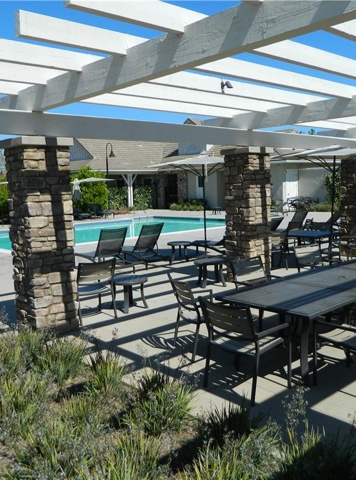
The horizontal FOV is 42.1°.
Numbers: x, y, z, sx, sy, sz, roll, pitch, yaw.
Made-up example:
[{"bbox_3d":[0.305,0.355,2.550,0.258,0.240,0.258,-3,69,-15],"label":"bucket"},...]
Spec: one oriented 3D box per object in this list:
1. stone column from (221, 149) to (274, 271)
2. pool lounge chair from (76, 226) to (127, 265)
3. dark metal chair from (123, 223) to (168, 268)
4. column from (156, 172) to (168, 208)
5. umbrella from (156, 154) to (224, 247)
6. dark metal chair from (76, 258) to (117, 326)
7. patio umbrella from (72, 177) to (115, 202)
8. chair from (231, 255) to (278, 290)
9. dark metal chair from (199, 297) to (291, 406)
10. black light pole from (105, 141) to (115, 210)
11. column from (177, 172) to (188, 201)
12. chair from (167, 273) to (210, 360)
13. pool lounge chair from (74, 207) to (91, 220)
[{"bbox_3d":[1.339,-0.418,8.733,0.680,2.500,0.680,-8,9,-41],"label":"stone column"},{"bbox_3d":[-1.817,0.200,10.740,0.680,0.970,1.920,-7,9,-38],"label":"pool lounge chair"},{"bbox_3d":[-0.962,0.067,10.773,0.680,0.980,1.900,-7,10,-40],"label":"dark metal chair"},{"bbox_3d":[-1.136,-3.202,30.280,0.620,2.360,0.620,-7,10,-40],"label":"column"},{"bbox_3d":[0.677,-0.825,11.507,2.850,2.680,2.850,-2,7,0],"label":"umbrella"},{"bbox_3d":[-1.235,0.705,6.543,0.580,0.850,0.575,-7,8,-36],"label":"dark metal chair"},{"bbox_3d":[-5.507,-2.674,29.973,2.300,2.650,2.300,-7,8,-40],"label":"patio umbrella"},{"bbox_3d":[1.092,0.710,6.022,0.590,0.880,0.590,-7,10,-40],"label":"chair"},{"bbox_3d":[0.603,0.912,4.130,0.575,0.850,0.580,-8,8,-41],"label":"dark metal chair"},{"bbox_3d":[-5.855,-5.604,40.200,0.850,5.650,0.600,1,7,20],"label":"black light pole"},{"bbox_3d":[0.365,-4.078,38.959,0.680,3.050,0.680,-7,8,-40],"label":"column"},{"bbox_3d":[0.294,0.844,5.330,0.590,0.870,0.590,-4,7,-20],"label":"chair"},{"bbox_3d":[-6.374,-1.781,29.954,1.700,0.940,0.690,4,9,43],"label":"pool lounge chair"}]

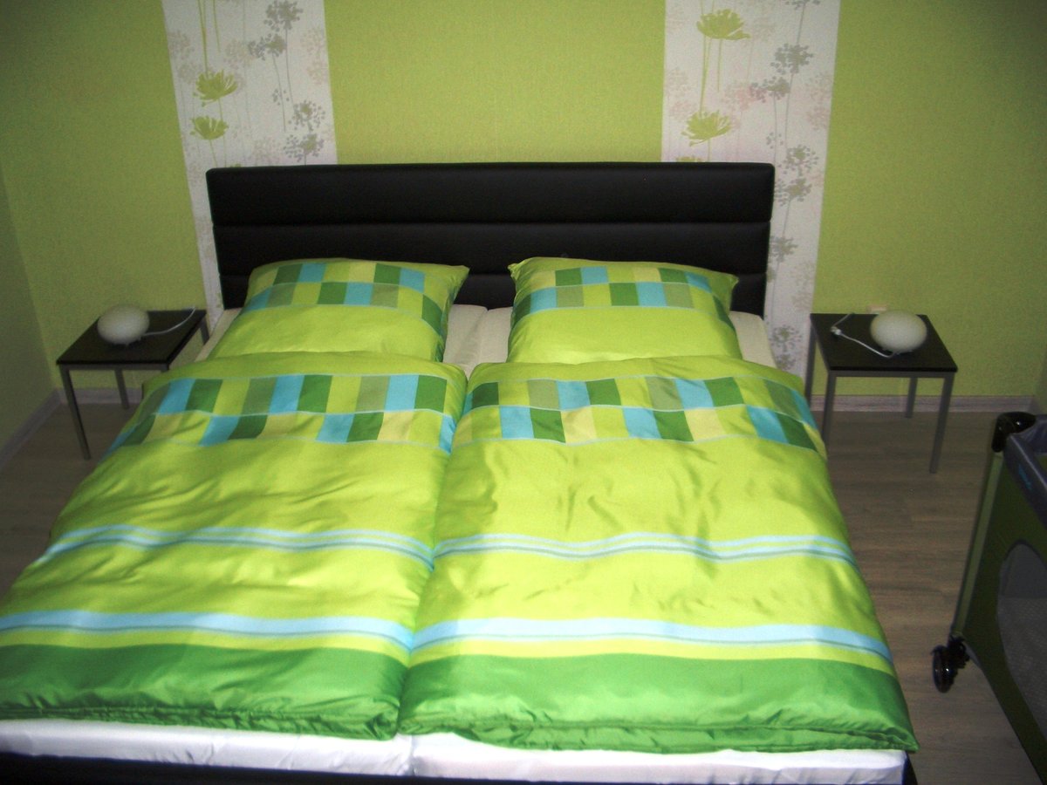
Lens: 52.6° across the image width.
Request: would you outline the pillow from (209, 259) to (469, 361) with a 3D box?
[{"bbox_3d":[-0.552,-0.212,3.238,0.720,0.230,0.650,0,27,4],"label":"pillow"}]

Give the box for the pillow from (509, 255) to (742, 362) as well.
[{"bbox_3d":[0.306,-0.205,3.175,0.730,0.230,0.650,0,27,4],"label":"pillow"}]

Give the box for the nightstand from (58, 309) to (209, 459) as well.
[{"bbox_3d":[-1.318,-0.027,3.683,0.385,0.378,0.410,0,27,3],"label":"nightstand"}]

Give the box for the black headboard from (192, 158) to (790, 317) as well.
[{"bbox_3d":[-0.122,-0.460,3.542,1.830,0.620,0.090,0,27,4],"label":"black headboard"}]

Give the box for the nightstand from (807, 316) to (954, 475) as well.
[{"bbox_3d":[1.155,-0.002,3.490,0.385,0.378,0.410,1,27,5],"label":"nightstand"}]

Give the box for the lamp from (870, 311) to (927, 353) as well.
[{"bbox_3d":[1.175,-0.191,3.315,0.175,0.125,0.175,0,27,4],"label":"lamp"}]

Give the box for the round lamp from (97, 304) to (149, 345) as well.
[{"bbox_3d":[-1.330,-0.222,3.520,0.175,0.125,0.175,-1,27,1],"label":"round lamp"}]

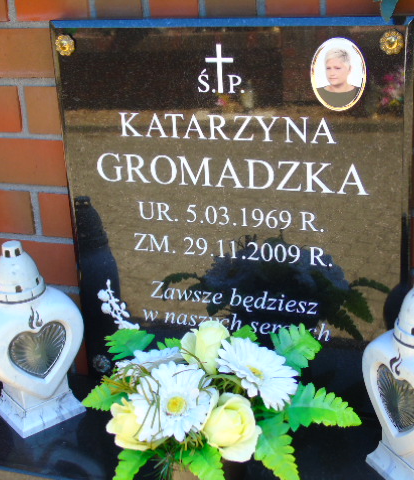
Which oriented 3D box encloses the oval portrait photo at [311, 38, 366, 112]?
[{"bbox_3d":[0.153,-0.192,0.991,0.066,0.086,0.007,5,21,20],"label":"oval portrait photo"}]

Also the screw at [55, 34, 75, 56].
[{"bbox_3d":[-0.184,-0.251,1.101,0.028,0.028,0.011,5,21,20],"label":"screw"}]

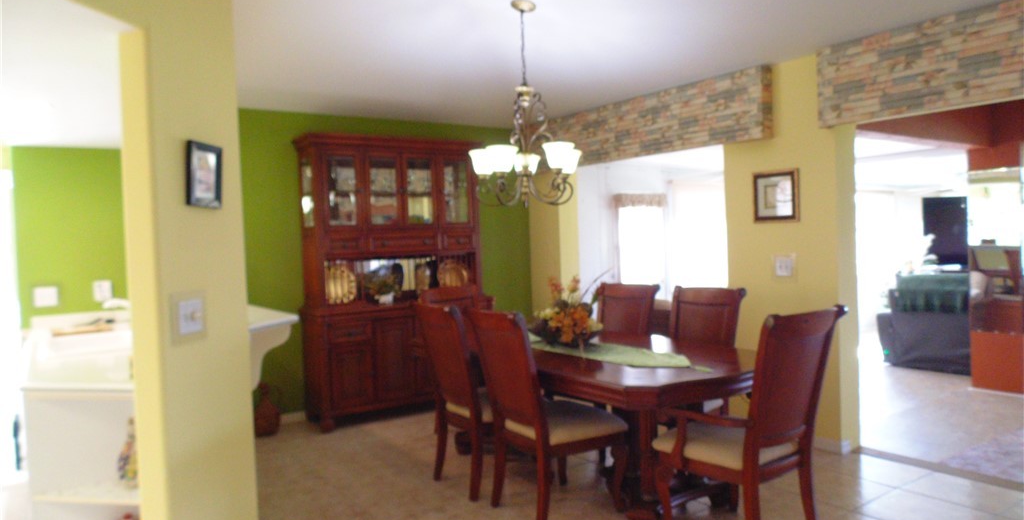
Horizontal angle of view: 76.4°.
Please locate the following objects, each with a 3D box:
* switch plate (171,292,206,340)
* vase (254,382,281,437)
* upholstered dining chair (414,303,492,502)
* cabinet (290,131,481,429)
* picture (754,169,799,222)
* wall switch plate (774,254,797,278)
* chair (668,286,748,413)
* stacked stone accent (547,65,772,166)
[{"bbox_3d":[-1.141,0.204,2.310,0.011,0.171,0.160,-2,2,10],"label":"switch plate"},{"bbox_3d":[-1.853,1.109,4.886,0.204,0.397,0.204,-3,2,-35],"label":"vase"},{"bbox_3d":[-0.136,0.752,3.752,0.669,1.053,0.497,-3,2,-35],"label":"upholstered dining chair"},{"bbox_3d":[-0.956,0.137,5.470,1.555,2.243,0.517,-3,2,-35],"label":"cabinet"},{"bbox_3d":[1.732,-0.419,4.293,0.025,0.326,0.312,-3,2,-35],"label":"picture"},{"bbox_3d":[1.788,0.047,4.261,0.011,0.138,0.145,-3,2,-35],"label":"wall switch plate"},{"bbox_3d":[0.966,0.710,3.807,0.679,1.056,0.500,-3,2,-35],"label":"chair"},{"bbox_3d":[0.897,-1.034,5.341,0.145,0.483,2.691,-3,2,-35],"label":"stacked stone accent"}]

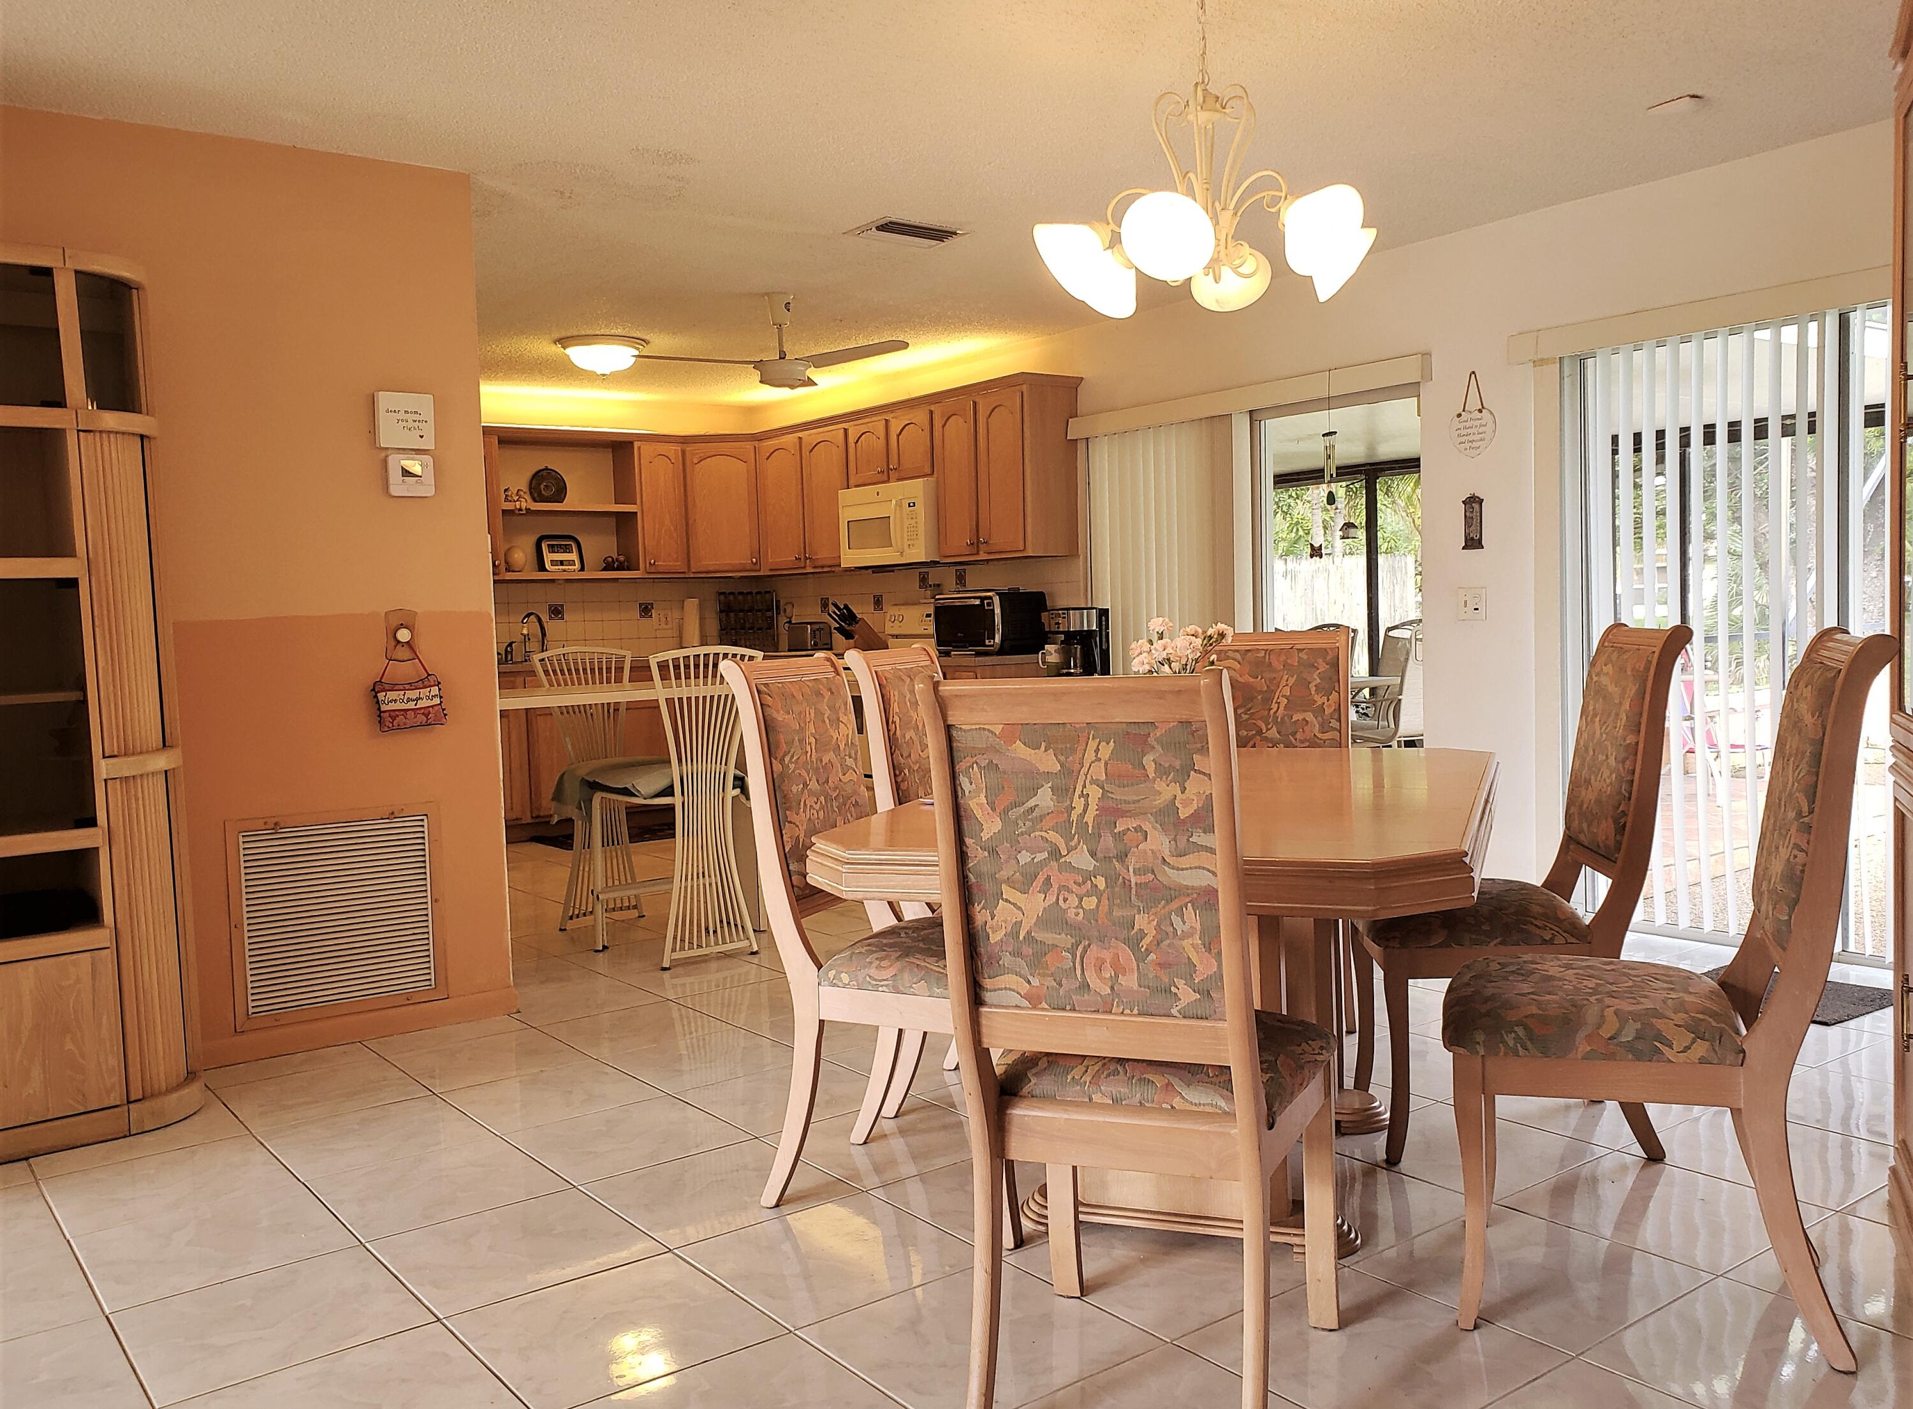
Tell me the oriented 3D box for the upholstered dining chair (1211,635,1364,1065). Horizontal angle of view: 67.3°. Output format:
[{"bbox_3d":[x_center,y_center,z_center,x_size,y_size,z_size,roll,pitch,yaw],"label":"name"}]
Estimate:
[{"bbox_3d":[0.770,0.352,3.568,0.470,1.045,0.600,-1,3,18],"label":"upholstered dining chair"}]

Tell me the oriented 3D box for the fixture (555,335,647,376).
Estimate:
[{"bbox_3d":[-1.615,-1.585,6.577,0.420,0.159,0.420,-5,5,-37],"label":"fixture"}]

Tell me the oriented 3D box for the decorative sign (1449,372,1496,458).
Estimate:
[{"bbox_3d":[1.834,-1.031,5.110,0.020,0.295,0.185,-4,4,-38],"label":"decorative sign"}]

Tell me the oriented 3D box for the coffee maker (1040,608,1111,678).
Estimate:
[{"bbox_3d":[0.528,-0.271,6.350,0.250,0.320,0.190,-4,4,-38],"label":"coffee maker"}]

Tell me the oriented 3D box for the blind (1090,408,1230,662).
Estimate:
[{"bbox_3d":[0.882,-0.278,6.177,0.070,1.930,0.810,-5,5,-41],"label":"blind"}]

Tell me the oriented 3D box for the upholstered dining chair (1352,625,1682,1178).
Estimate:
[{"bbox_3d":[1.165,0.372,3.038,0.607,1.070,0.475,-1,4,8],"label":"upholstered dining chair"}]

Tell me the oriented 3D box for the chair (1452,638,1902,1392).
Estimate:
[{"bbox_3d":[1.113,0.421,2.297,0.607,1.070,0.475,0,4,24],"label":"chair"}]

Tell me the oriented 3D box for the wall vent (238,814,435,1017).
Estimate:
[{"bbox_3d":[-1.704,0.580,3.985,0.495,0.505,0.025,-5,5,-37],"label":"wall vent"}]

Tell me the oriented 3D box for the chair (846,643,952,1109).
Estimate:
[{"bbox_3d":[0.114,0.389,3.280,0.600,1.045,0.470,-1,3,22],"label":"chair"}]

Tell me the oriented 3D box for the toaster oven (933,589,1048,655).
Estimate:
[{"bbox_3d":[0.165,-0.370,6.718,0.340,0.285,0.460,-5,5,-41],"label":"toaster oven"}]

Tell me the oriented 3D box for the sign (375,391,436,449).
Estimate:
[{"bbox_3d":[-1.547,-0.798,4.030,0.150,0.152,0.038,-4,4,-38],"label":"sign"}]

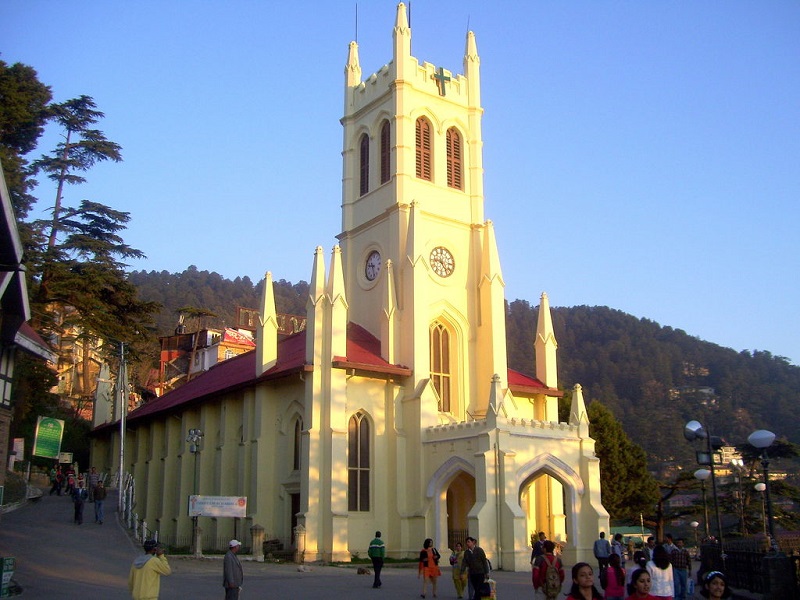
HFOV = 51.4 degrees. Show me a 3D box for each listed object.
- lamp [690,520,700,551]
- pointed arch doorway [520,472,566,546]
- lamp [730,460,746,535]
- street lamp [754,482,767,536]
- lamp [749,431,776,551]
[{"bbox_3d":[21.267,17.229,60.002,0.580,2.600,0.580,11,-19,-35],"label":"lamp"},{"bbox_3d":[7.023,10.653,40.844,3.700,4.600,0.800,11,-19,-35],"label":"pointed arch doorway"},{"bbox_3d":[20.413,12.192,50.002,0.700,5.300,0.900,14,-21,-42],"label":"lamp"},{"bbox_3d":[16.535,9.715,38.000,0.580,2.800,0.580,11,-19,-35],"label":"street lamp"},{"bbox_3d":[7.813,4.103,17.799,0.600,2.650,0.600,11,-19,-35],"label":"lamp"}]

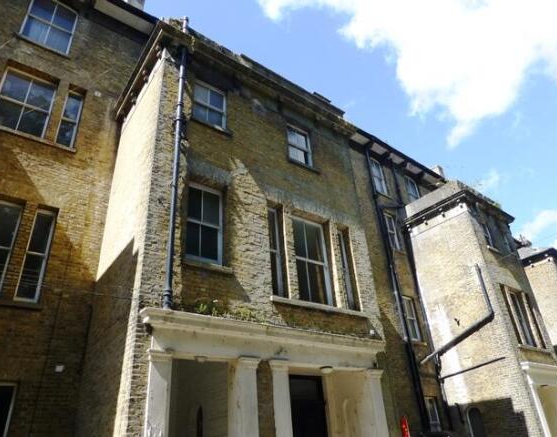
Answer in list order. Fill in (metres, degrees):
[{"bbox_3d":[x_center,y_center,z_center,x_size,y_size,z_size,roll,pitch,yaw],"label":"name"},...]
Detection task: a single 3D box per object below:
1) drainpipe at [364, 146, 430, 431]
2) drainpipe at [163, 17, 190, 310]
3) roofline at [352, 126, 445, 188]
[{"bbox_3d":[4.662,2.362,16.134,0.160,13.180,0.160,18,-36,-34],"label":"drainpipe"},{"bbox_3d":[-2.077,-1.813,8.403,0.120,7.530,0.120,17,-36,-34],"label":"drainpipe"},{"bbox_3d":[6.134,-2.881,20.510,7.400,0.770,0.590,18,-36,-34],"label":"roofline"}]

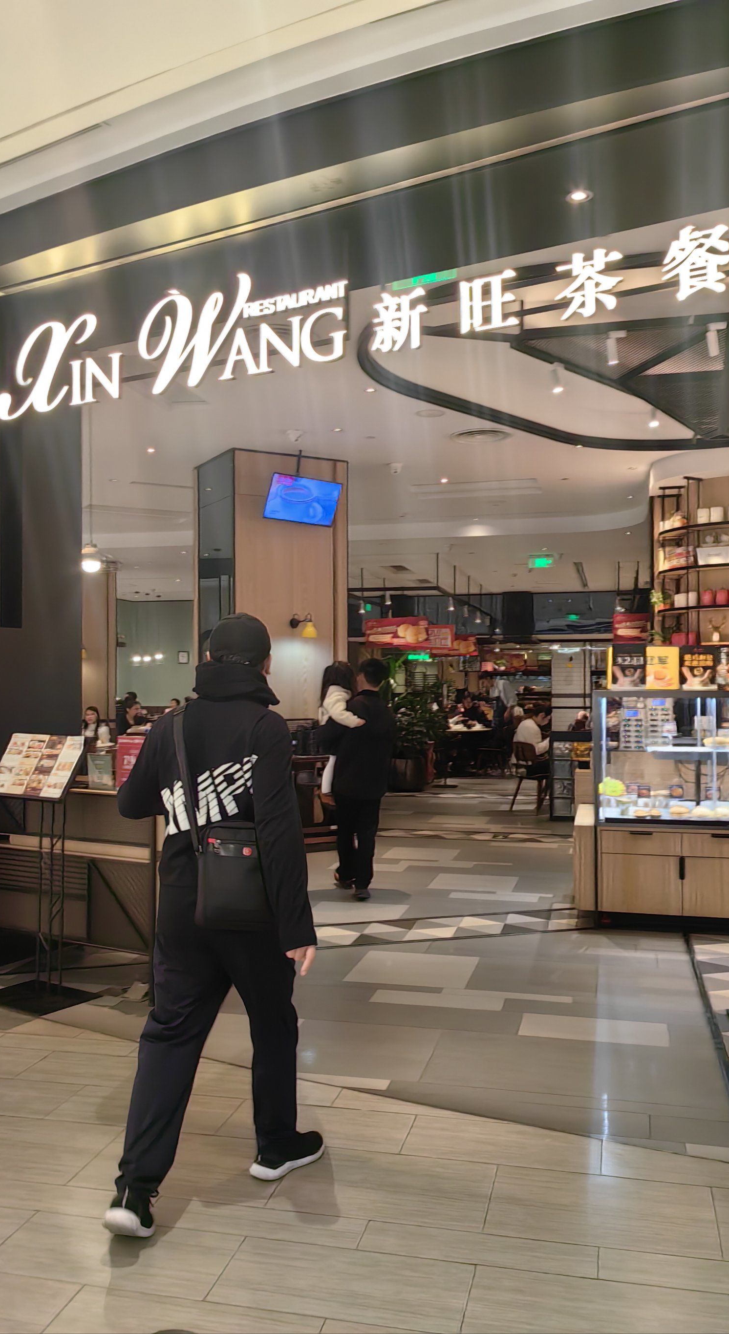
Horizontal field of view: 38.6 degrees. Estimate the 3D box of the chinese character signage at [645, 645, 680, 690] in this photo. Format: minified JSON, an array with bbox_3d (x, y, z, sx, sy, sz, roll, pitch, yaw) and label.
[{"bbox_3d":[1.839,0.006,6.420,0.215,0.280,0.040,0,-1,9],"label":"chinese character signage"}]

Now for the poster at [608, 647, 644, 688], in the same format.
[{"bbox_3d":[1.641,0.007,6.500,0.215,0.268,0.040,0,-1,14],"label":"poster"}]

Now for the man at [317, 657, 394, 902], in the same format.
[{"bbox_3d":[-0.071,0.794,7.671,0.560,1.730,0.500,0,-1,-5],"label":"man"}]

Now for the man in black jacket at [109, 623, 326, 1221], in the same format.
[{"bbox_3d":[-0.421,0.732,3.192,0.560,1.760,0.680,0,-1,26],"label":"man in black jacket"}]

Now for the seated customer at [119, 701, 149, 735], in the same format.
[{"bbox_3d":[-2.621,1.082,11.987,0.700,1.250,0.500,0,-1,26],"label":"seated customer"}]

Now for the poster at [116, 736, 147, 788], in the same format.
[{"bbox_3d":[-1.147,0.478,5.165,0.205,0.275,0.050,0,-1,25],"label":"poster"}]

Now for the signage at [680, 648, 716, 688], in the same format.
[{"bbox_3d":[2.064,0.003,6.420,0.220,0.265,0.040,0,-1,14],"label":"signage"}]

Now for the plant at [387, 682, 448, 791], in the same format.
[{"bbox_3d":[0.729,0.968,14.889,0.950,1.560,0.900,0,-1,0],"label":"plant"}]

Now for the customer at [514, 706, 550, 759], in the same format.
[{"bbox_3d":[2.130,1.105,12.450,0.750,1.250,0.500,1,-1,-30],"label":"customer"}]

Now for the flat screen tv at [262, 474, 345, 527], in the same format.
[{"bbox_3d":[-0.570,-1.555,9.750,0.730,0.430,0.070,3,23,-31],"label":"flat screen tv"}]

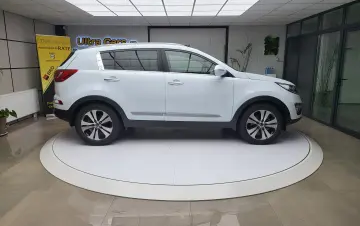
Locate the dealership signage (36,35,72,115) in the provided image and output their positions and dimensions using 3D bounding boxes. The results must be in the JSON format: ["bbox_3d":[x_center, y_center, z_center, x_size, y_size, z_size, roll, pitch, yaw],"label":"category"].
[{"bbox_3d":[-3.270,-0.972,6.709,0.820,2.130,0.150,-8,14,-35],"label":"dealership signage"}]

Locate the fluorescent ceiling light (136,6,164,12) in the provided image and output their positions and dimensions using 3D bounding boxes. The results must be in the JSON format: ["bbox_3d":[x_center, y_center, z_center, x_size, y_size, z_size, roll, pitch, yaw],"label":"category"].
[{"bbox_3d":[-0.598,-2.237,5.301,0.595,0.050,0.595,0,11,0],"label":"fluorescent ceiling light"}]

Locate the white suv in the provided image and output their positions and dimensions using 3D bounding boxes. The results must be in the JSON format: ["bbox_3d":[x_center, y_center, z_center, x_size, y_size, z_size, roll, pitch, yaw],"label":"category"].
[{"bbox_3d":[-0.030,-0.455,4.834,4.440,1.640,1.870,0,11,-1],"label":"white suv"}]

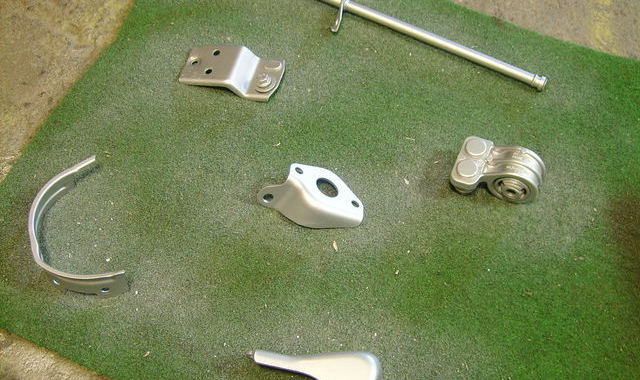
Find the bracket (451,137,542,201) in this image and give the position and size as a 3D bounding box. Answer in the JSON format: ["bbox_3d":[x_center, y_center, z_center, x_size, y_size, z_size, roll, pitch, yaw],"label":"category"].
[{"bbox_3d":[0.186,-0.018,1.077,0.088,0.047,0.054,20,58,15],"label":"bracket"}]

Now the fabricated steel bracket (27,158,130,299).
[{"bbox_3d":[-0.255,0.044,1.057,0.086,0.036,0.150,-15,56,-9],"label":"fabricated steel bracket"}]

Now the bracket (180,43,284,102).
[{"bbox_3d":[-0.102,-0.133,1.181,0.120,0.026,0.060,4,55,5],"label":"bracket"}]

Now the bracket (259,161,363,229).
[{"bbox_3d":[-0.008,0.007,1.078,0.104,0.028,0.060,24,59,18],"label":"bracket"}]

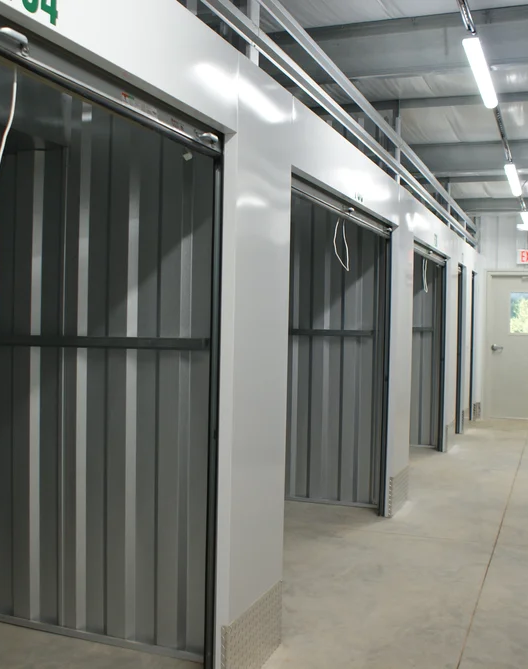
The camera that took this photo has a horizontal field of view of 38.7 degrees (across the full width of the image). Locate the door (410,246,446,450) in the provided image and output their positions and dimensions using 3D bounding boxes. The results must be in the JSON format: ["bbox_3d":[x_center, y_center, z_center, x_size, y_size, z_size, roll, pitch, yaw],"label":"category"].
[{"bbox_3d":[1.552,0.255,7.203,0.130,2.145,2.266,2,1,21],"label":"door"}]

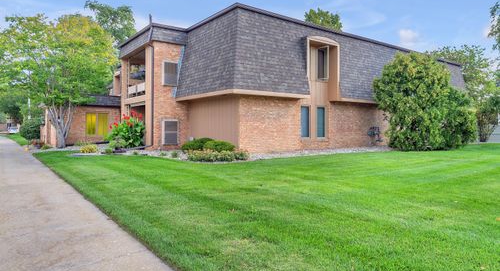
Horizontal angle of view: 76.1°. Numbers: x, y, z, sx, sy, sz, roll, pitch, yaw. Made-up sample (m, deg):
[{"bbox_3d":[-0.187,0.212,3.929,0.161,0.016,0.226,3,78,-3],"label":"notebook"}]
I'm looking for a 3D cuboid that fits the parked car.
[{"bbox_3d":[-47.012,-1.158,63.203,1.850,1.520,4.500,-1,2,-37],"label":"parked car"}]

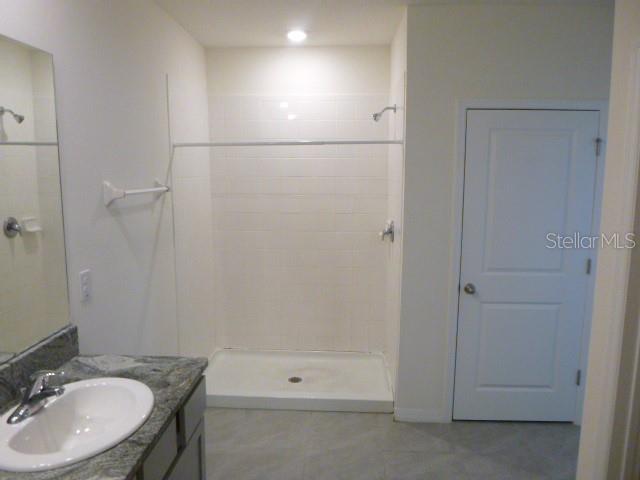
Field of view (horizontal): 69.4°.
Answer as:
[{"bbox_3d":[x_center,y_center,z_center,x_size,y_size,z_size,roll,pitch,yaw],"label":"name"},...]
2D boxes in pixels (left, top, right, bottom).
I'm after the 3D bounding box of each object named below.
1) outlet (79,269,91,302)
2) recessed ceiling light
[{"bbox_3d":[-1.024,0.201,2.018,0.012,0.120,0.075,1,8,3],"label":"outlet"},{"bbox_3d":[-0.171,-1.497,3.401,0.152,0.040,0.152,1,8,3],"label":"recessed ceiling light"}]

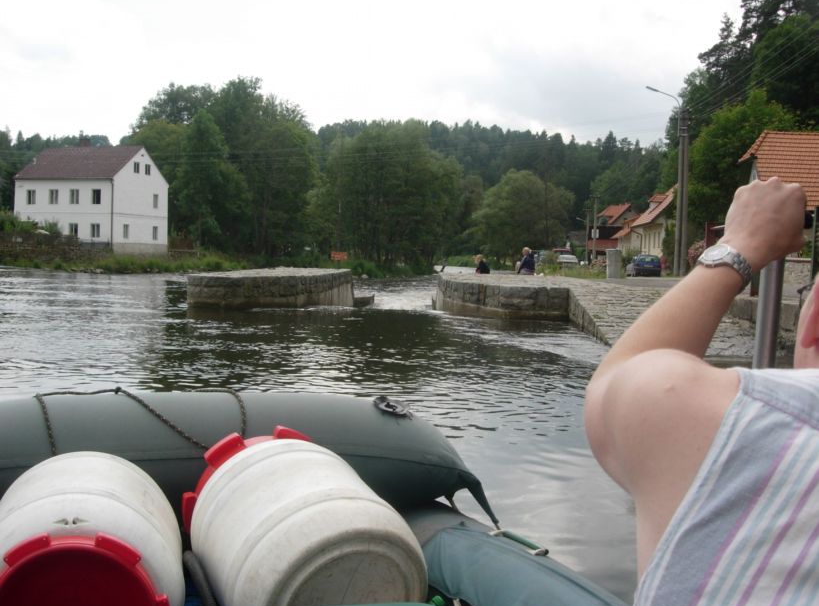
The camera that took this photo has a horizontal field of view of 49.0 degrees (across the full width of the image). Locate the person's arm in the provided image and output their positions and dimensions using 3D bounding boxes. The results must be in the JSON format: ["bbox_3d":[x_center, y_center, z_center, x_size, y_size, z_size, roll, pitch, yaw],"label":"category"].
[{"bbox_3d":[0.335,0.040,0.990,0.300,0.410,0.360,1,3,0],"label":"person's arm"}]

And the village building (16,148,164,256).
[{"bbox_3d":[-29.986,-9.724,85.588,10.320,10.490,9.980,2,3,13],"label":"village building"}]

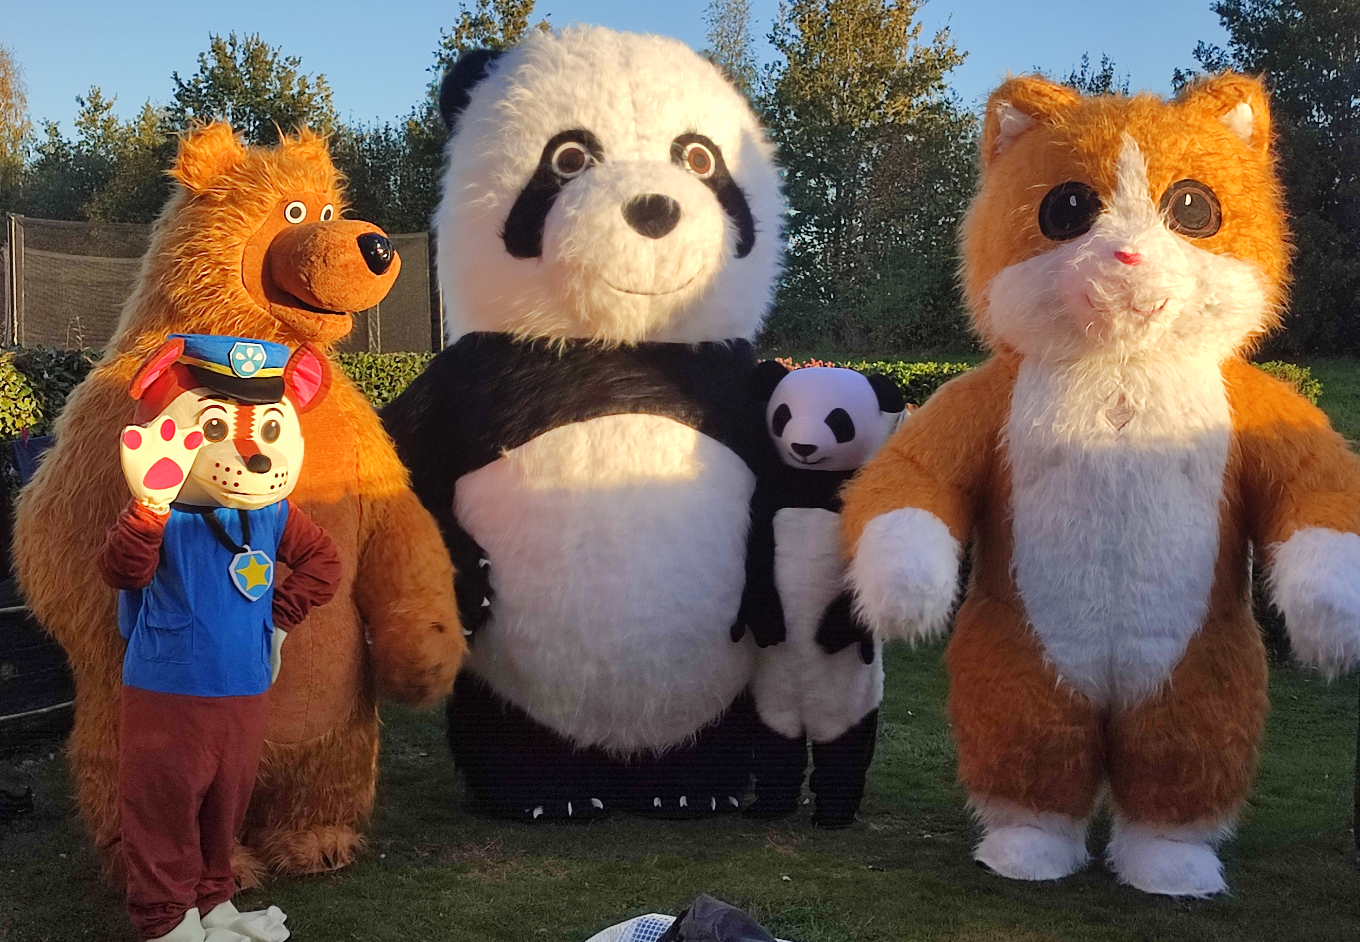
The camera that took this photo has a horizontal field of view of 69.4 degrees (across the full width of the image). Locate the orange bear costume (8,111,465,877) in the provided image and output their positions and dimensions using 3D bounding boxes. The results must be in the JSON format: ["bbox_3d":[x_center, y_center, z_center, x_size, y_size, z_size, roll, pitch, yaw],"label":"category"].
[{"bbox_3d":[-1.470,0.106,3.436,1.250,2.450,1.400,3,5,40],"label":"orange bear costume"}]

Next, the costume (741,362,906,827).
[{"bbox_3d":[0.550,0.452,3.721,0.640,1.720,0.480,2,4,22],"label":"costume"}]

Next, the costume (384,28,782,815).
[{"bbox_3d":[-0.380,-0.194,3.996,1.550,2.970,1.250,-1,4,-14],"label":"costume"}]

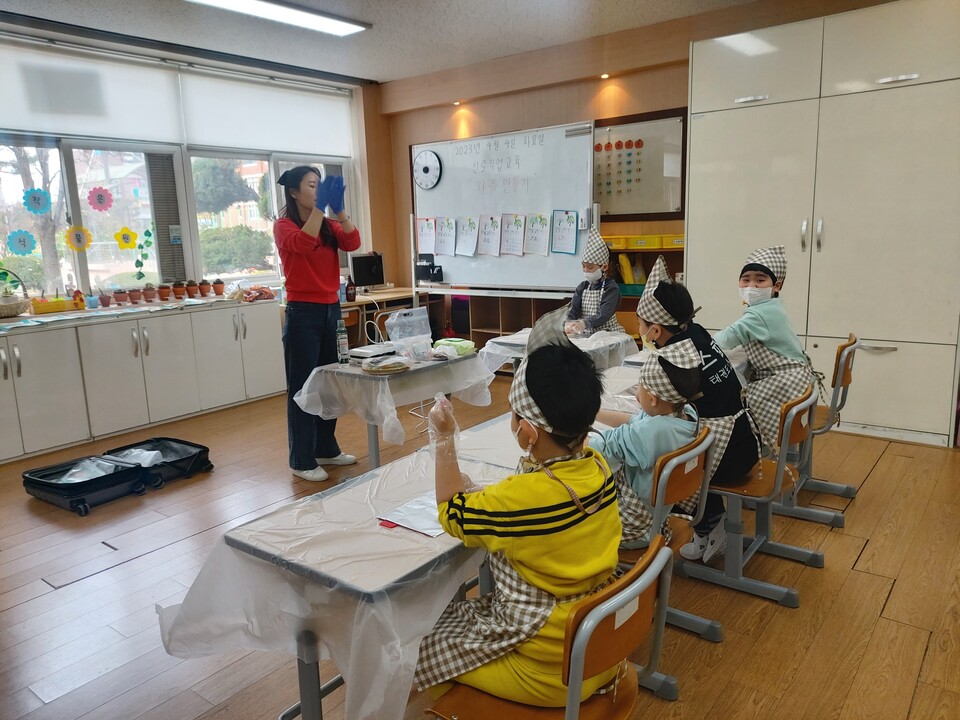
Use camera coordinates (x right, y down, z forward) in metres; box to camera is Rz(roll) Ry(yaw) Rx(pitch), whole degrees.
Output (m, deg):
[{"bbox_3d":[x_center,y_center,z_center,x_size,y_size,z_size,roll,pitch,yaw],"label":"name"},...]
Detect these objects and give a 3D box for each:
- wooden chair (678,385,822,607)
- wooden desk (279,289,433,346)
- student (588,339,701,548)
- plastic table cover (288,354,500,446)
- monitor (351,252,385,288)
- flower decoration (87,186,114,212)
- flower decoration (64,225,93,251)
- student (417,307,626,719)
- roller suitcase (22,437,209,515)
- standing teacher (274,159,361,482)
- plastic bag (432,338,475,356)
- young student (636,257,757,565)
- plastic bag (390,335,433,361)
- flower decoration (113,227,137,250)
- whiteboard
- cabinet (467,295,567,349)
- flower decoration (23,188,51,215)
[{"bbox_3d":[0.939,0.423,2.417,0.415,0.660,0.385,7,14,37],"label":"wooden chair"},{"bbox_3d":[-1.075,-0.213,6.306,0.730,0.721,1.280,7,14,38],"label":"wooden desk"},{"bbox_3d":[0.389,0.378,1.976,0.460,0.920,0.370,8,15,43],"label":"student"},{"bbox_3d":[-0.416,0.135,3.675,0.660,0.300,0.900,7,14,38],"label":"plastic table cover"},{"bbox_3d":[-1.067,-0.821,6.576,0.370,0.360,0.170,-10,13,-35],"label":"monitor"},{"bbox_3d":[-2.696,-1.140,4.931,0.010,0.170,0.175,7,14,37],"label":"flower decoration"},{"bbox_3d":[-2.798,-0.842,4.843,0.010,0.180,0.177,7,14,37],"label":"flower decoration"},{"bbox_3d":[0.060,0.434,1.343,0.380,1.050,0.480,-11,14,-40],"label":"student"},{"bbox_3d":[-1.920,0.607,3.701,0.500,0.156,0.780,7,14,38],"label":"roller suitcase"},{"bbox_3d":[-0.842,-0.187,3.727,0.430,1.630,0.440,4,12,27],"label":"standing teacher"},{"bbox_3d":[-0.141,-0.077,3.797,0.200,0.070,0.140,7,14,38],"label":"plastic bag"},{"bbox_3d":[0.759,0.187,2.509,0.380,1.090,0.550,-11,14,-40],"label":"young student"},{"bbox_3d":[-0.348,-0.064,3.534,0.200,0.130,0.140,-11,14,-40],"label":"plastic bag"},{"bbox_3d":[-2.598,-0.893,5.096,0.010,0.170,0.177,7,14,37],"label":"flower decoration"},{"bbox_3d":[0.118,-1.201,5.626,1.800,1.200,0.050,7,14,38],"label":"whiteboard"},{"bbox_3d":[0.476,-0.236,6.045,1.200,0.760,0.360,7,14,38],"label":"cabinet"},{"bbox_3d":[-2.947,-1.056,4.618,0.010,0.174,0.169,7,14,37],"label":"flower decoration"}]

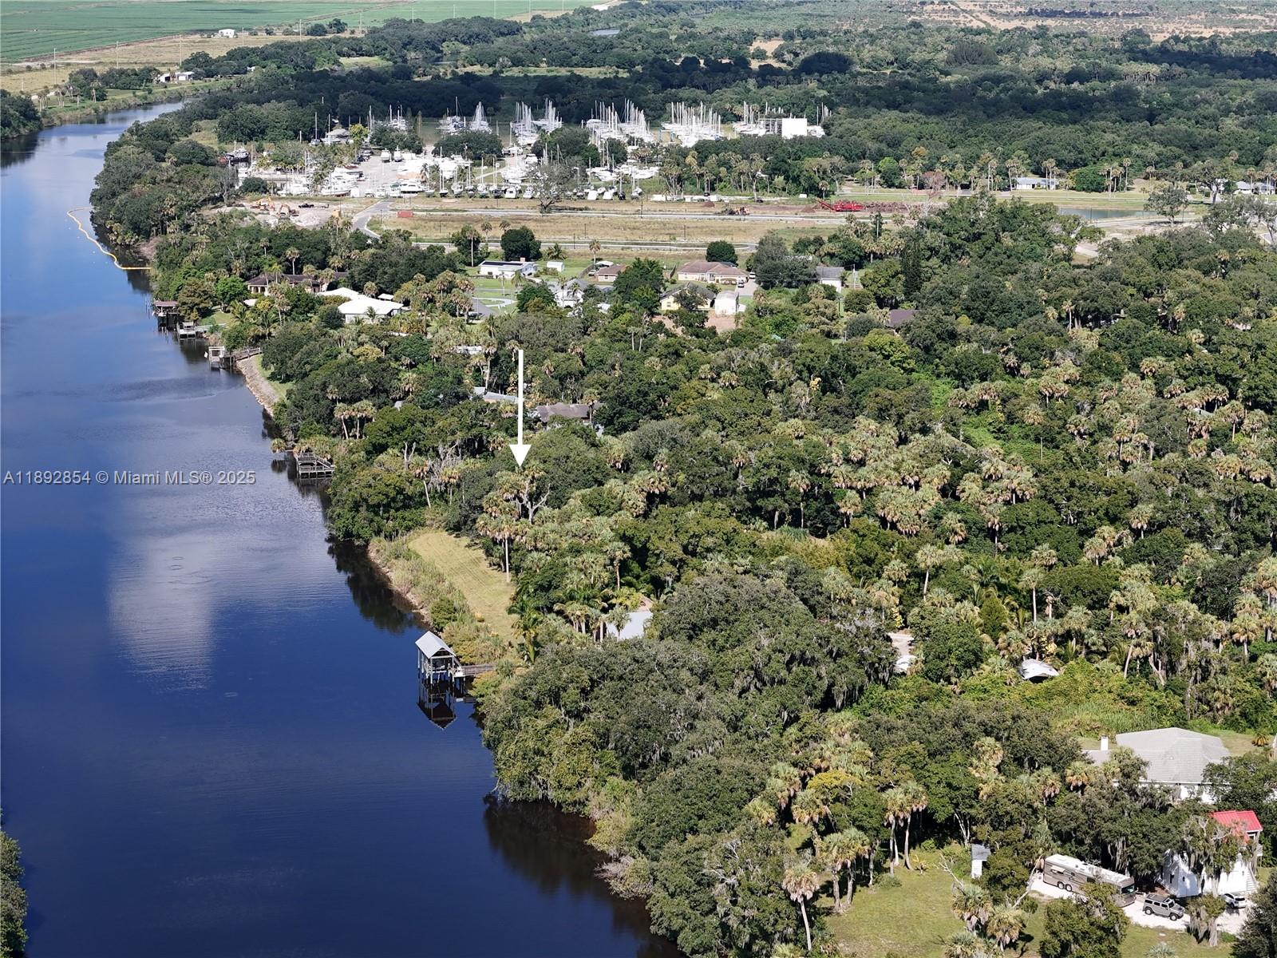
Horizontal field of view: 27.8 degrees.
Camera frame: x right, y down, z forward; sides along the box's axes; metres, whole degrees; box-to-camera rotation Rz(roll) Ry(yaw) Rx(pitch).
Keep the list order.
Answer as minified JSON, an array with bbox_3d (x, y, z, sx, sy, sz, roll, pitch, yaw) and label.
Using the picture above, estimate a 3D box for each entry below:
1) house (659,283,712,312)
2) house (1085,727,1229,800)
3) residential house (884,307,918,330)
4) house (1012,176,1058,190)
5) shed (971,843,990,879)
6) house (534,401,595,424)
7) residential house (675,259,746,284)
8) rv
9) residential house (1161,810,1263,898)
[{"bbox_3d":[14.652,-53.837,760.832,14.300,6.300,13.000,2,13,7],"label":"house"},{"bbox_3d":[71.885,38.878,359.504,20.500,6.900,18.500,1,13,6],"label":"house"},{"bbox_3d":[73.517,-43.093,716.916,13.500,5.200,12.500,2,13,10],"label":"residential house"},{"bbox_3d":[162.135,-121.075,1054.901,18.500,4.500,11.000,2,13,7],"label":"house"},{"bbox_3d":[43.193,48.456,326.593,2.300,3.100,3.300,0,13,0],"label":"shed"},{"bbox_3d":[-16.760,-14.914,596.005,14.500,4.900,13.000,0,13,0],"label":"house"},{"bbox_3d":[22.864,-65.449,812.921,22.000,5.400,16.000,0,13,1],"label":"residential house"},{"bbox_3d":[55.802,49.851,319.691,2.580,3.500,11.787,-13,18,-43],"label":"rv"},{"bbox_3d":[71.267,46.479,324.051,10.600,8.100,10.000,-2,13,-10],"label":"residential house"}]

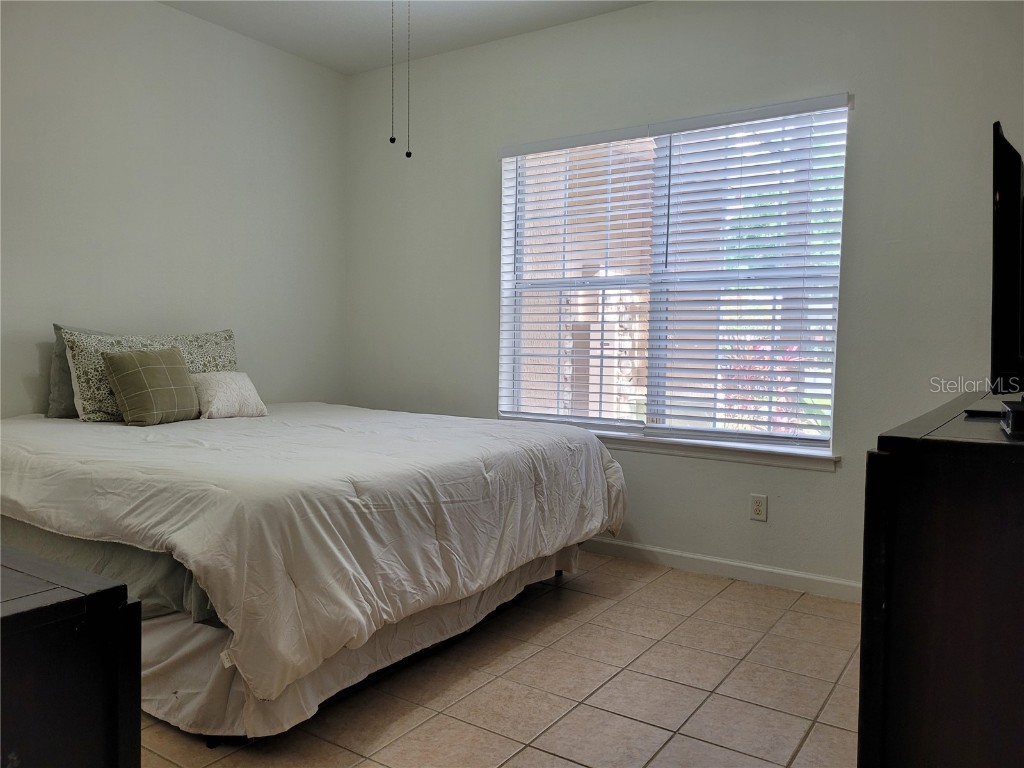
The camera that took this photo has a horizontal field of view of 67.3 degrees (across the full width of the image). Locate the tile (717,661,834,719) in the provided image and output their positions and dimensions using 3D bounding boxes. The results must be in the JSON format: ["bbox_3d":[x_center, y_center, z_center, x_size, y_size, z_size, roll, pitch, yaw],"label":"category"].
[{"bbox_3d":[0.841,0.978,2.455,0.299,0.012,0.299,3,4,33],"label":"tile"}]

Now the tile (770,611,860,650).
[{"bbox_3d":[1.176,0.957,2.962,0.299,0.012,0.299,3,4,33],"label":"tile"}]

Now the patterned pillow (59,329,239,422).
[{"bbox_3d":[-1.708,-0.066,3.788,0.170,0.439,0.902,-22,-10,32],"label":"patterned pillow"}]

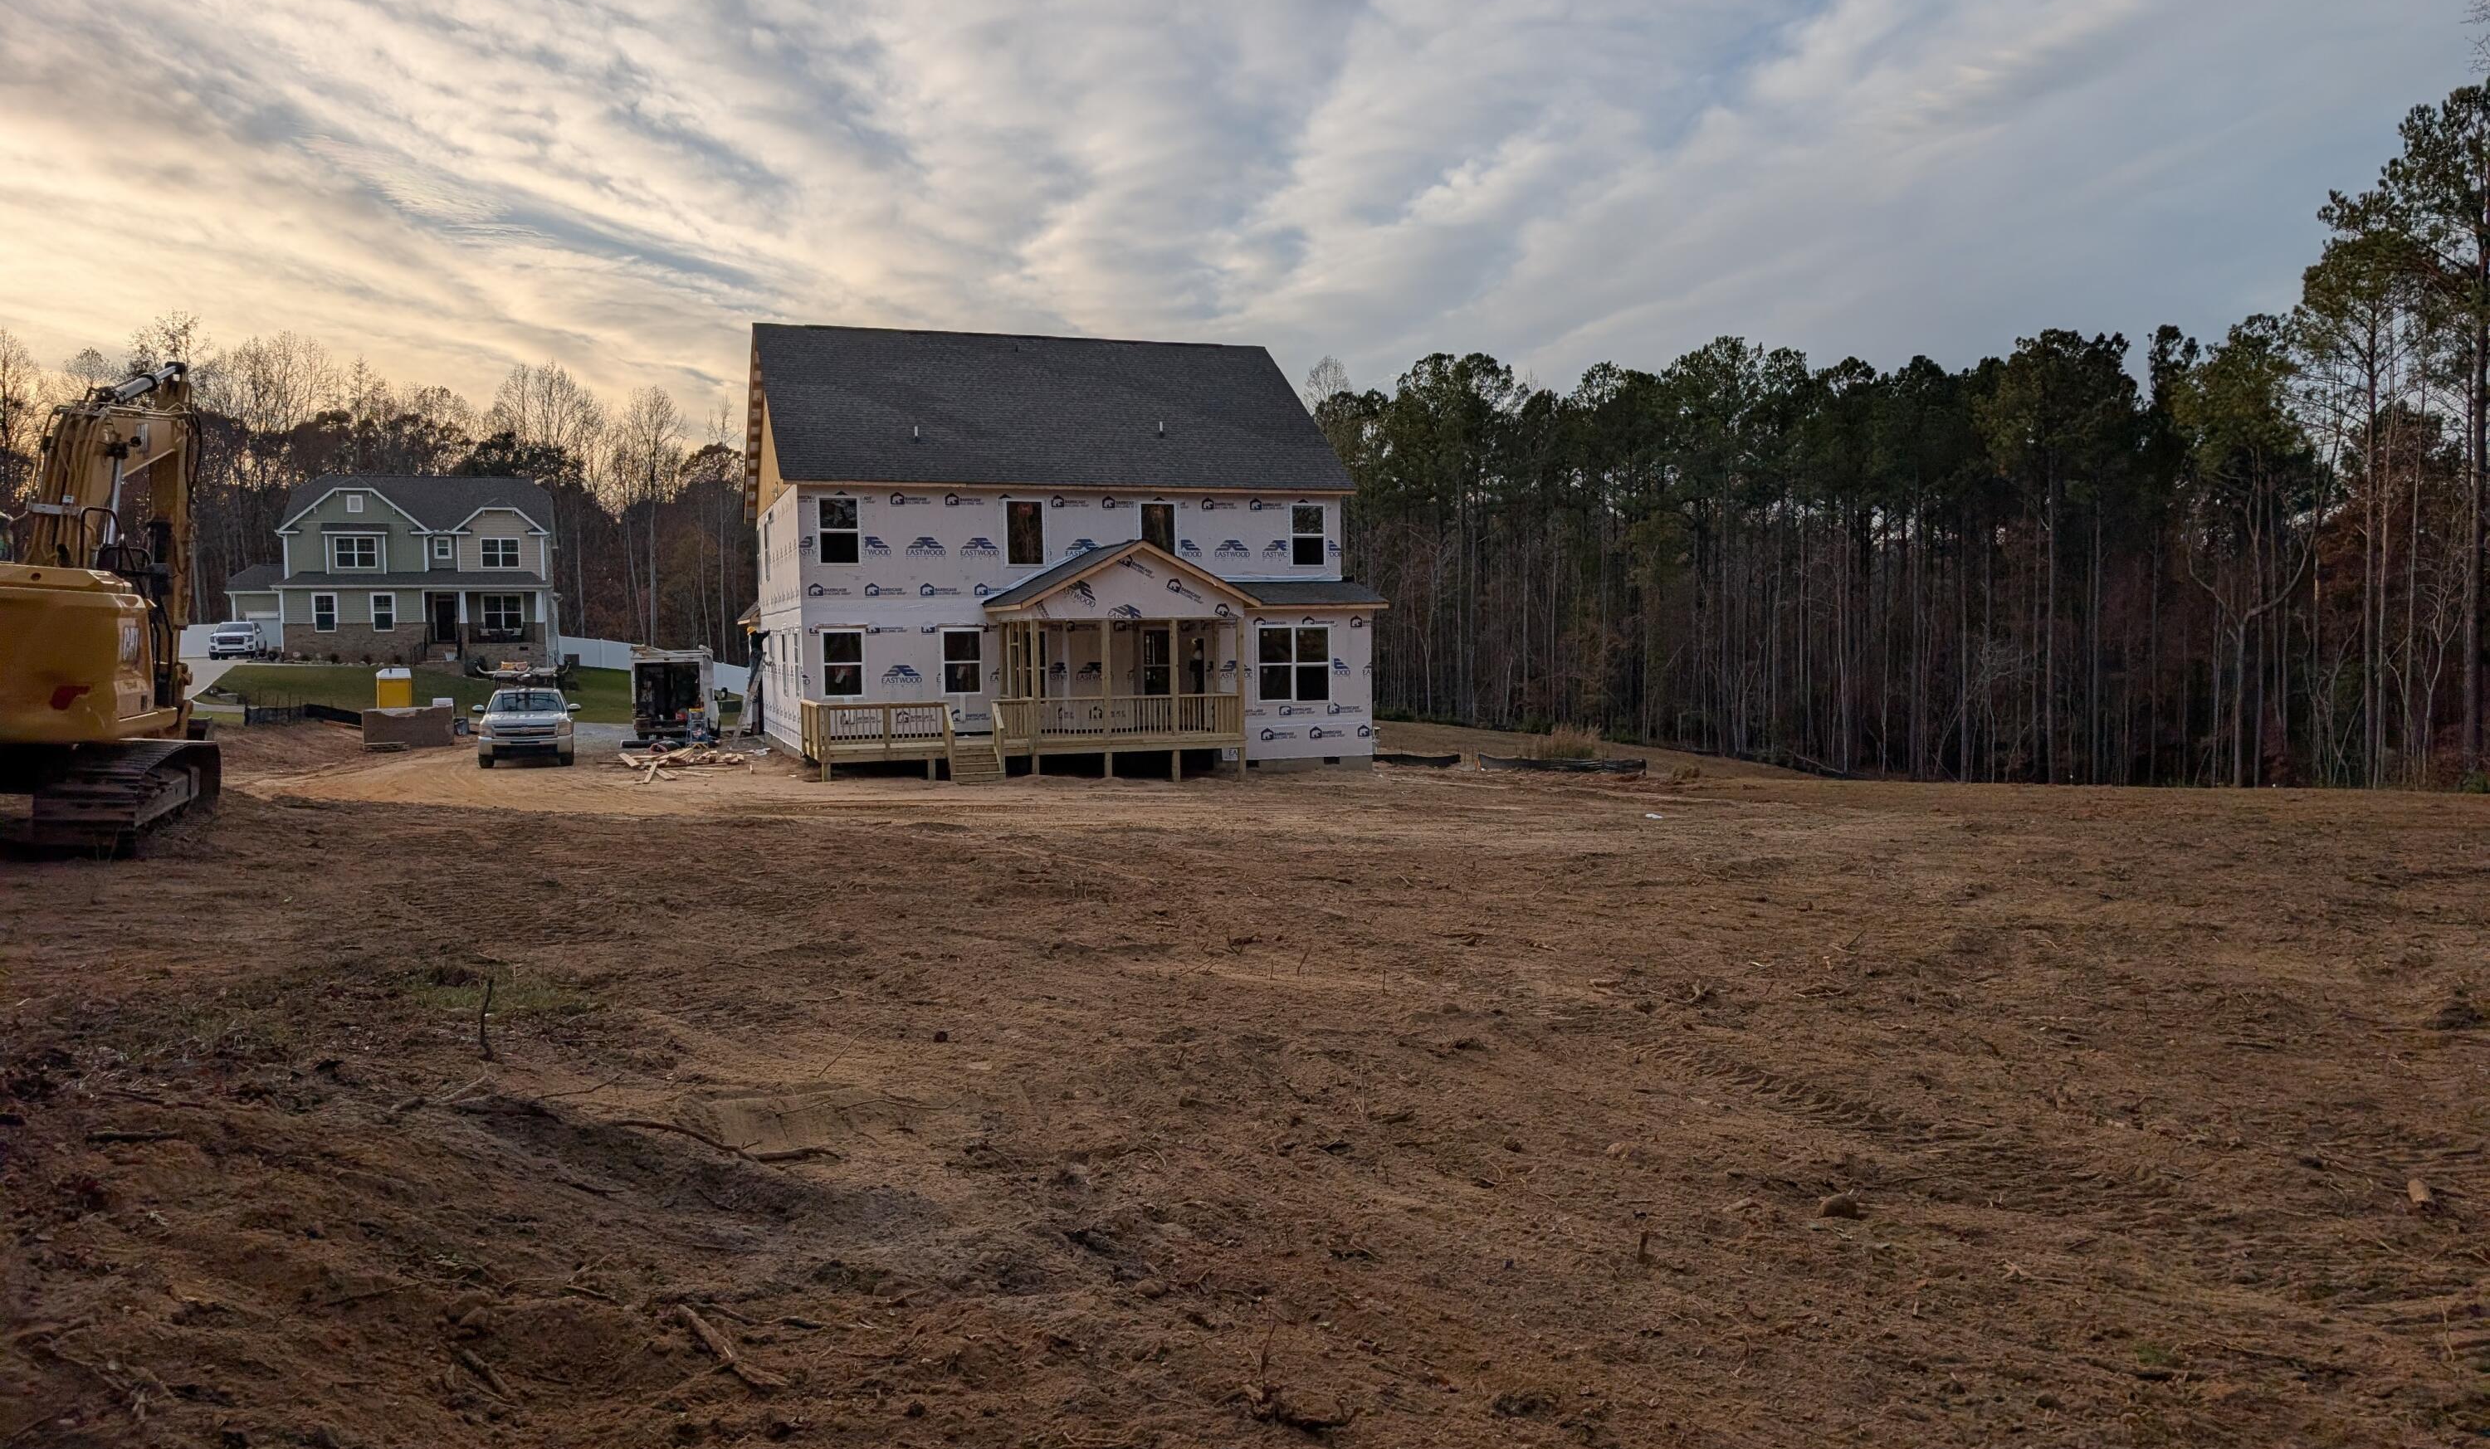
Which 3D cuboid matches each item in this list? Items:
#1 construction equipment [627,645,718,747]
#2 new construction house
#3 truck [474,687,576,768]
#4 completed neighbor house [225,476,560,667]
[{"bbox_3d":[-19.228,-1.085,58.351,2.200,2.900,6.000,-1,3,-13],"label":"construction equipment"},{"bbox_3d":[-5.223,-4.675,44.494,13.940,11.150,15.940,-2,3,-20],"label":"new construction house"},{"bbox_3d":[-17.674,0.034,42.589,2.100,1.900,5.850,-2,3,-21],"label":"truck"},{"bbox_3d":[-45.889,-8.459,94.156,16.000,9.950,12.500,-2,3,-20],"label":"completed neighbor house"}]

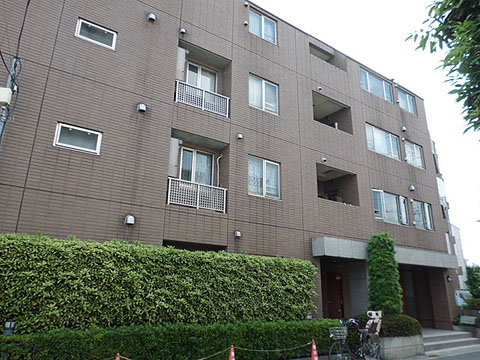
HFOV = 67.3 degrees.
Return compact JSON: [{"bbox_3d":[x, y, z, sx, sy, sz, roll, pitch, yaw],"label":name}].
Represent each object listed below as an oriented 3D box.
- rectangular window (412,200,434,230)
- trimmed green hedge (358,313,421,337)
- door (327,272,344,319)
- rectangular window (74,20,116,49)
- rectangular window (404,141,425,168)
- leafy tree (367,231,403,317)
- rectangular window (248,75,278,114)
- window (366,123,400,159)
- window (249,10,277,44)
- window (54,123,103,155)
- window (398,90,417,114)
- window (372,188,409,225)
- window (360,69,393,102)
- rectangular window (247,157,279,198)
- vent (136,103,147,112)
[{"bbox_3d":[7.698,1.499,15.212,1.437,1.202,0.120,13,-21,-32],"label":"rectangular window"},{"bbox_3d":[4.400,4.348,10.851,2.050,0.607,0.984,13,-21,-32],"label":"trimmed green hedge"},{"bbox_3d":[3.453,4.364,12.867,0.804,1.984,0.066,13,-21,-32],"label":"door"},{"bbox_3d":[-3.513,-3.556,8.864,0.960,0.573,0.120,13,-21,-32],"label":"rectangular window"},{"bbox_3d":[7.859,-1.114,16.299,1.442,1.131,0.120,13,-21,-32],"label":"rectangular window"},{"bbox_3d":[4.516,3.051,11.165,0.760,2.770,0.740,13,-21,-32],"label":"leafy tree"},{"bbox_3d":[0.764,-2.724,11.624,1.235,1.194,0.120,13,-21,-32],"label":"rectangular window"},{"bbox_3d":[6.020,-1.537,15.136,2.314,1.188,0.120,13,-21,-32],"label":"window"},{"bbox_3d":[0.787,-5.270,12.424,1.227,1.093,0.120,13,-21,-32],"label":"window"},{"bbox_3d":[-3.631,-0.896,8.119,0.956,0.552,0.120,13,-21,-32],"label":"window"},{"bbox_3d":[7.912,-3.640,17.110,1.400,1.051,0.120,13,-21,-32],"label":"window"},{"bbox_3d":[5.964,1.127,14.242,2.234,1.232,0.140,13,-21,-32],"label":"window"},{"bbox_3d":[5.948,-4.075,15.696,2.252,1.109,0.120,13,-21,-32],"label":"window"},{"bbox_3d":[0.726,-0.044,10.771,1.243,1.219,0.120,13,-21,-32],"label":"rectangular window"},{"bbox_3d":[-2.464,-1.788,9.056,0.180,0.180,0.150,13,-21,-32],"label":"vent"}]

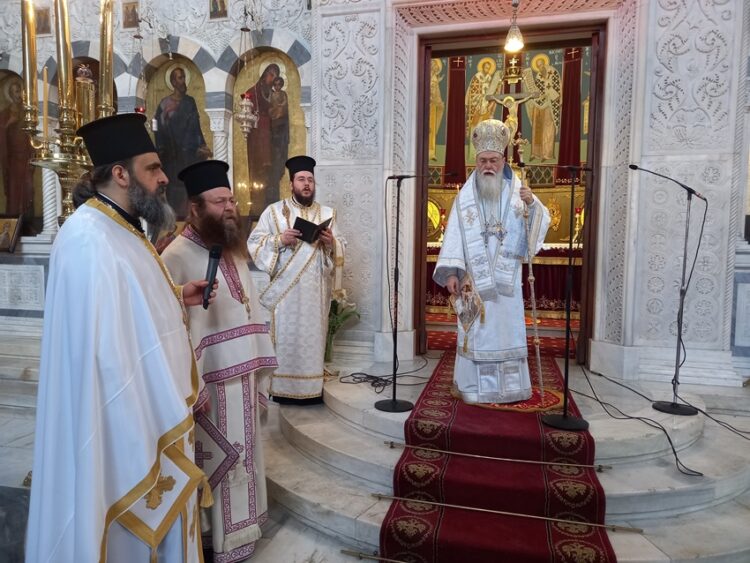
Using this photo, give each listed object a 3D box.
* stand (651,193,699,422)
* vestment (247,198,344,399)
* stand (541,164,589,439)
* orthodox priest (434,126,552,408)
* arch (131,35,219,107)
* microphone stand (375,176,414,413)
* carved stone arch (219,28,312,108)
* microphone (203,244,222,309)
[{"bbox_3d":[1.967,0.116,3.475,0.260,1.409,0.260,1,5,6],"label":"stand"},{"bbox_3d":[-0.582,0.106,4.018,0.720,1.422,0.520,-1,5,-16],"label":"vestment"},{"bbox_3d":[1.127,0.097,3.112,0.260,1.484,0.260,2,5,11],"label":"stand"},{"bbox_3d":[0.811,-0.164,3.738,0.800,1.876,0.560,2,5,13],"label":"orthodox priest"},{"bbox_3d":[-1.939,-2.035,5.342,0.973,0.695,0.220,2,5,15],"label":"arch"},{"bbox_3d":[0.134,0.075,3.414,0.260,1.456,0.260,0,5,-6],"label":"microphone stand"},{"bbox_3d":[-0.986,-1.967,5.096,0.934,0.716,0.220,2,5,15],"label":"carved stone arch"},{"bbox_3d":[-0.611,-0.018,2.025,0.050,0.242,0.050,1,-14,24],"label":"microphone"}]

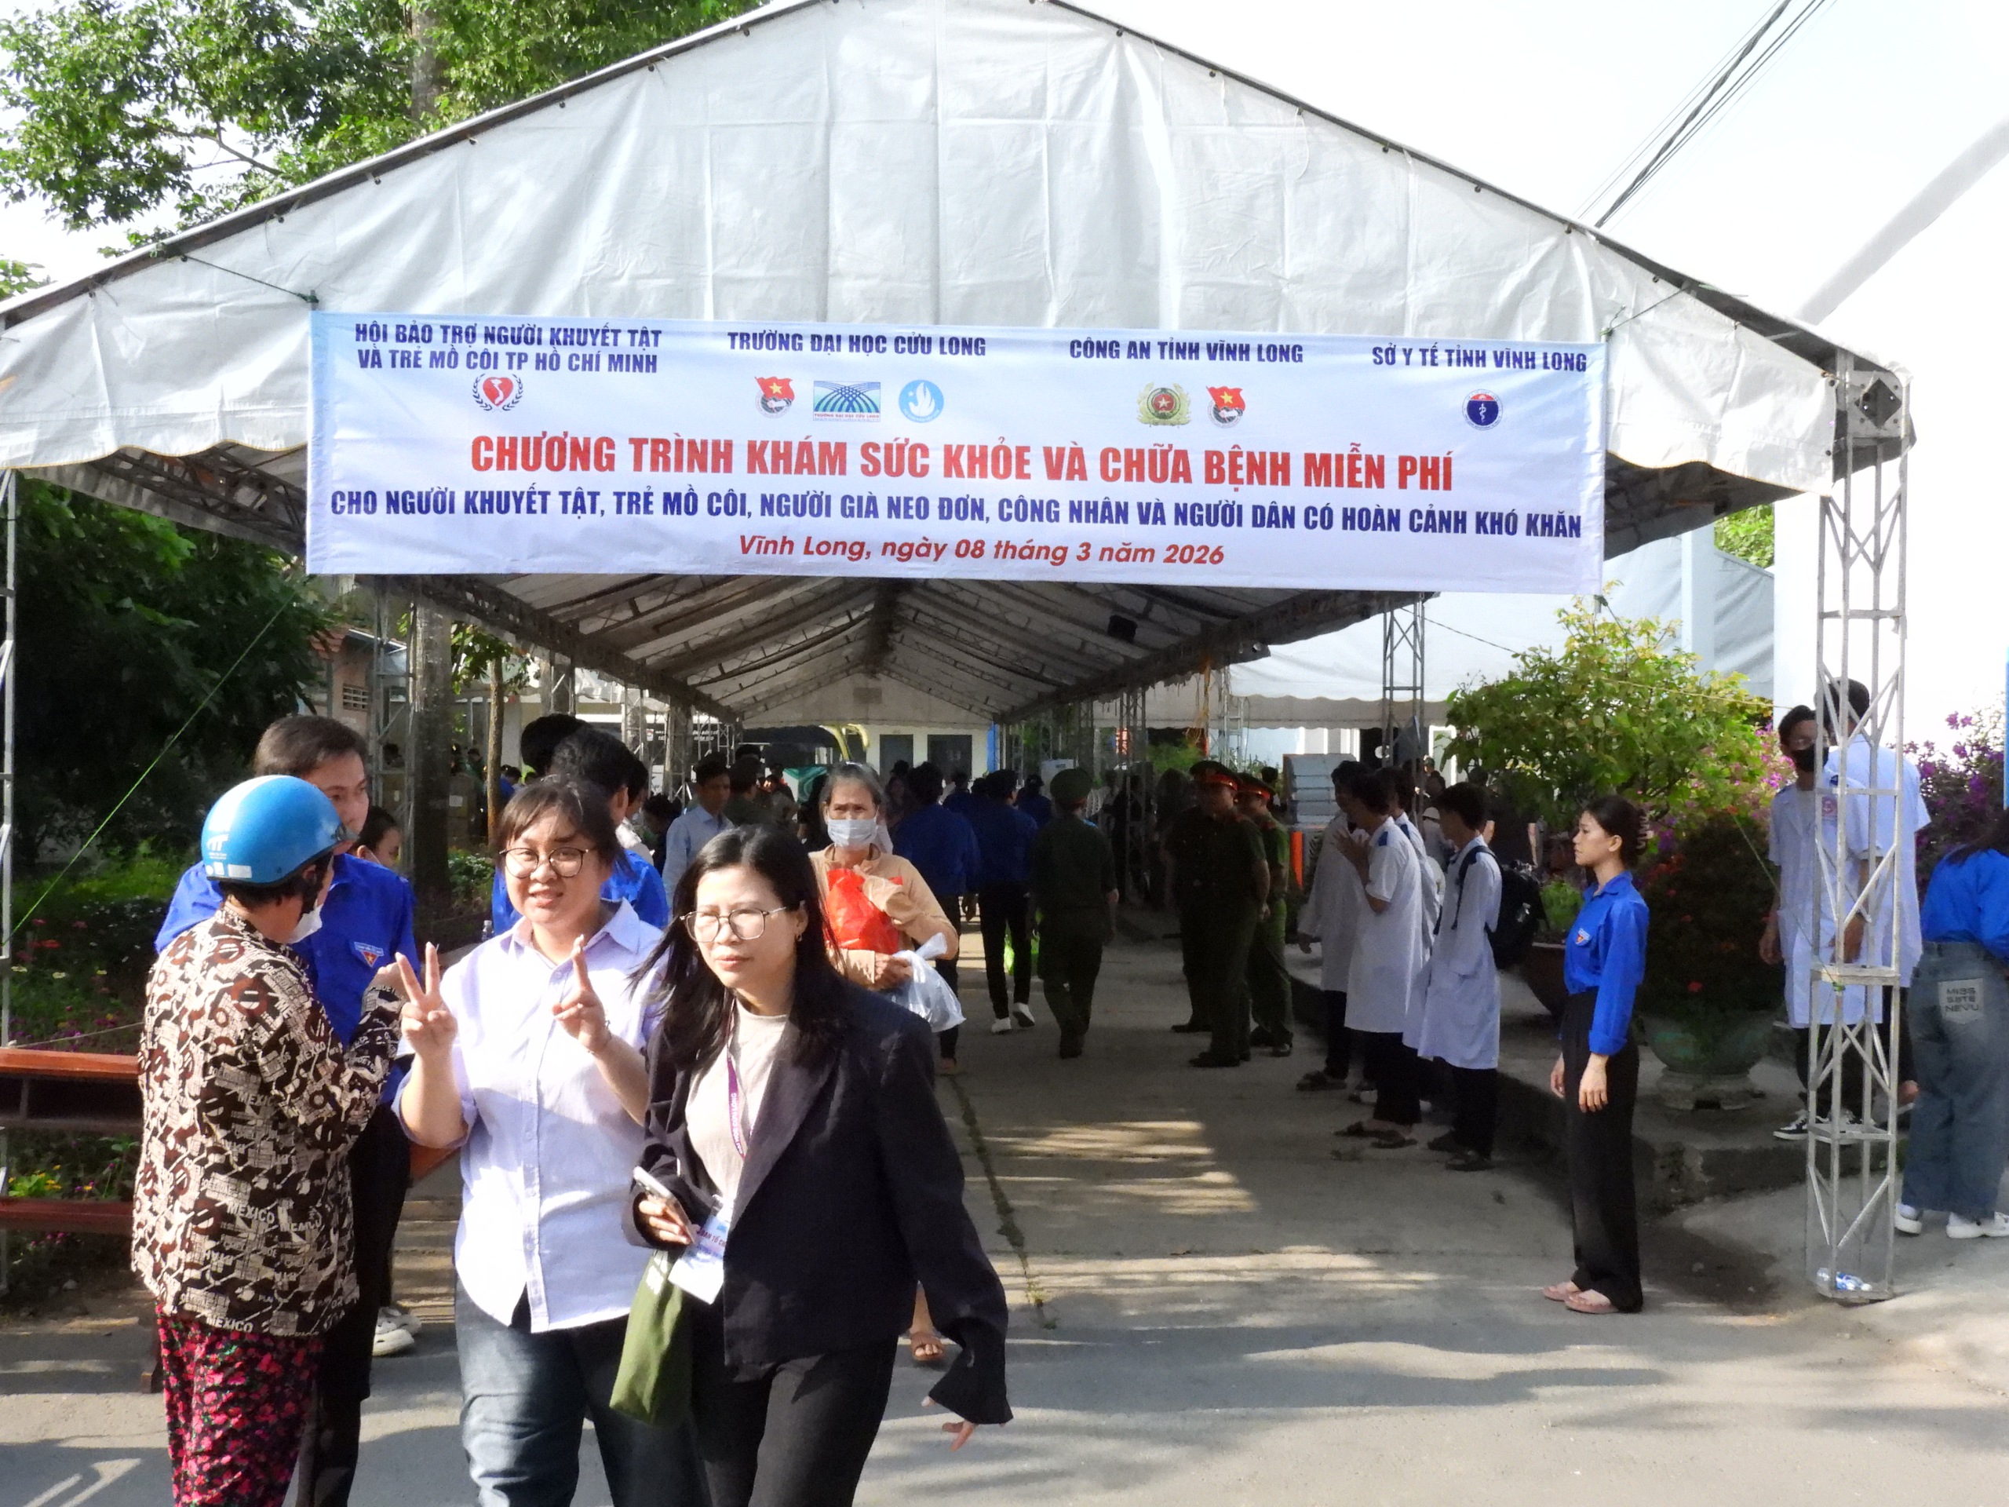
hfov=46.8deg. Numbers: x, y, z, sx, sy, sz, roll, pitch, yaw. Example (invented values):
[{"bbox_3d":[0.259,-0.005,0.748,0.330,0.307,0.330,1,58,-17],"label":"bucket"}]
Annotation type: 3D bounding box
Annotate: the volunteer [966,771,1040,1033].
[{"bbox_3d":[0.005,0.919,14.700,0.480,1.630,0.400,1,0,-3],"label":"volunteer"}]

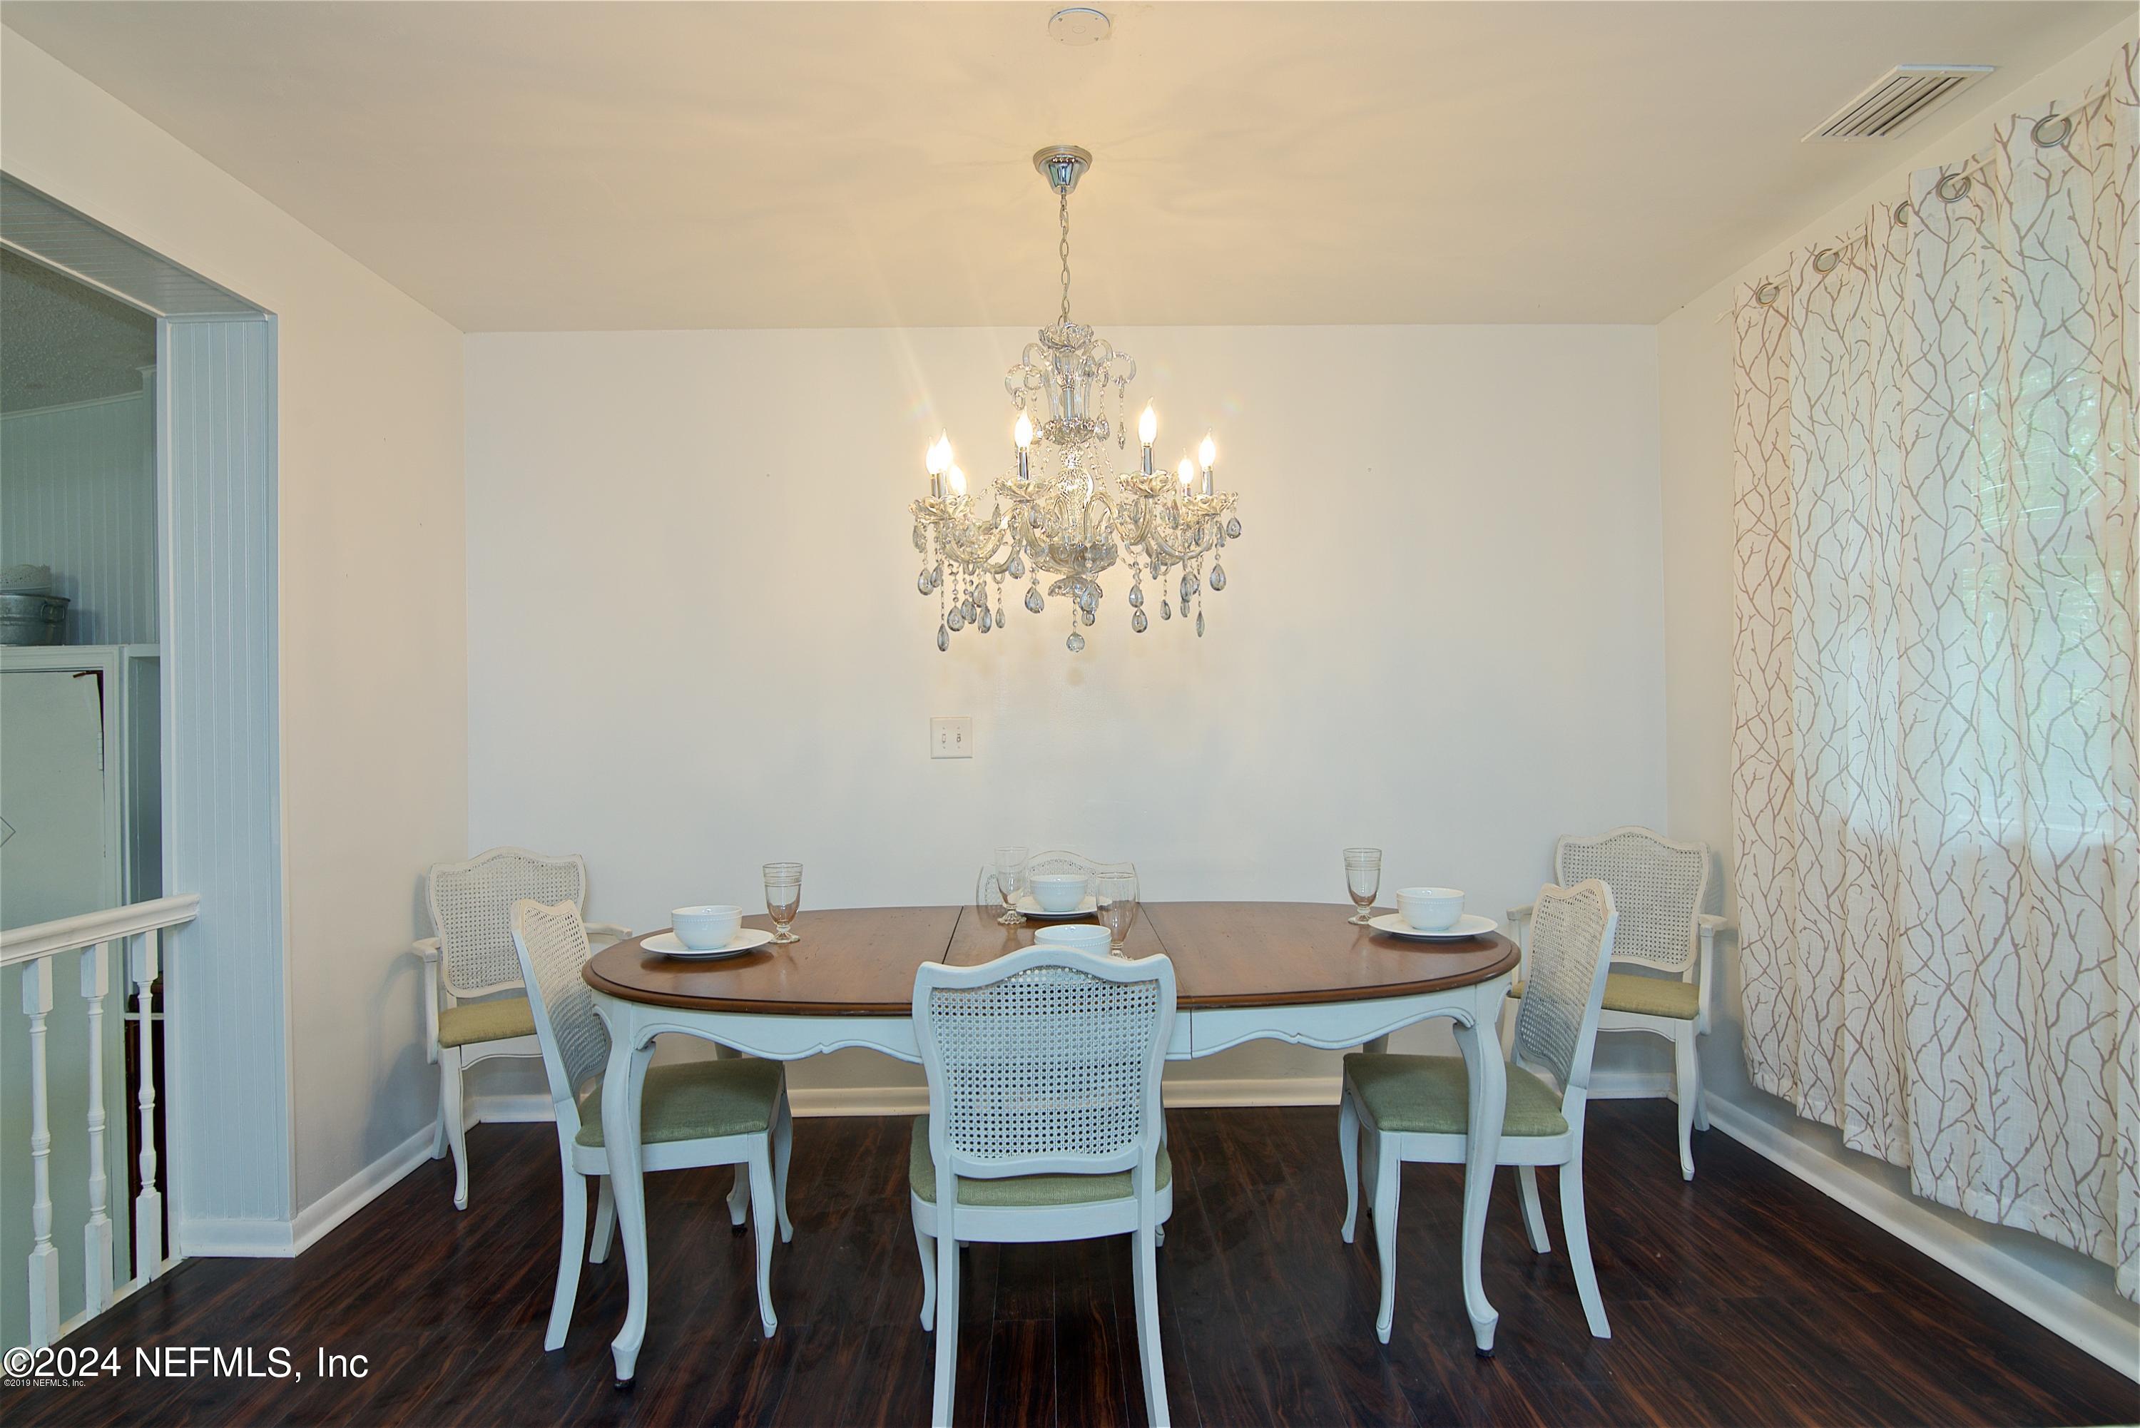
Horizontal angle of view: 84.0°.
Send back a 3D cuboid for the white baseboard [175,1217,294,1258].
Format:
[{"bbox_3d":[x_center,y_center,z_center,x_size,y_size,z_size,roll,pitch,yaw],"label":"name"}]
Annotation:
[{"bbox_3d":[-1.930,1.220,2.759,0.268,0.087,0.015,-1,0,-1],"label":"white baseboard"}]

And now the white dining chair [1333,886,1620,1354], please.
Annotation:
[{"bbox_3d":[0.866,0.785,2.514,0.545,0.868,0.485,-1,0,4],"label":"white dining chair"}]

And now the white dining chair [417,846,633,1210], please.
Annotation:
[{"bbox_3d":[-1.521,0.823,3.335,0.550,0.870,0.536,-1,0,-35],"label":"white dining chair"}]

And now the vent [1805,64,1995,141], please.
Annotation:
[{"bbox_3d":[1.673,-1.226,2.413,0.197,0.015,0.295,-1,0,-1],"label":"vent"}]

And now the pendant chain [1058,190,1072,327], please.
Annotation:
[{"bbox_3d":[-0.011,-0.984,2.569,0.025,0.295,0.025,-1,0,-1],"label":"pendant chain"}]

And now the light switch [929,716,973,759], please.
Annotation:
[{"bbox_3d":[-0.366,0.078,3.692,0.122,0.122,0.014,-1,0,-1],"label":"light switch"}]

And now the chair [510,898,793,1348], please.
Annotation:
[{"bbox_3d":[-0.874,0.812,2.544,0.545,0.868,0.485,-1,0,-9],"label":"chair"}]

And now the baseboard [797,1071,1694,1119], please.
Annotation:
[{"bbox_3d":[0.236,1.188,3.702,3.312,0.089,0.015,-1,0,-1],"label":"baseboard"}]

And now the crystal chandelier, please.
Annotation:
[{"bbox_3d":[0.000,-0.670,2.568,0.700,1.074,0.700,-1,0,-1],"label":"crystal chandelier"}]

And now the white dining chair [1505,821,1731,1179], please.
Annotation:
[{"bbox_3d":[1.570,0.776,3.419,0.550,0.870,0.536,-1,0,36],"label":"white dining chair"}]

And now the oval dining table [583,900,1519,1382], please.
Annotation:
[{"bbox_3d":[-0.022,0.861,2.554,1.940,0.745,1.000,-1,0,-1],"label":"oval dining table"}]

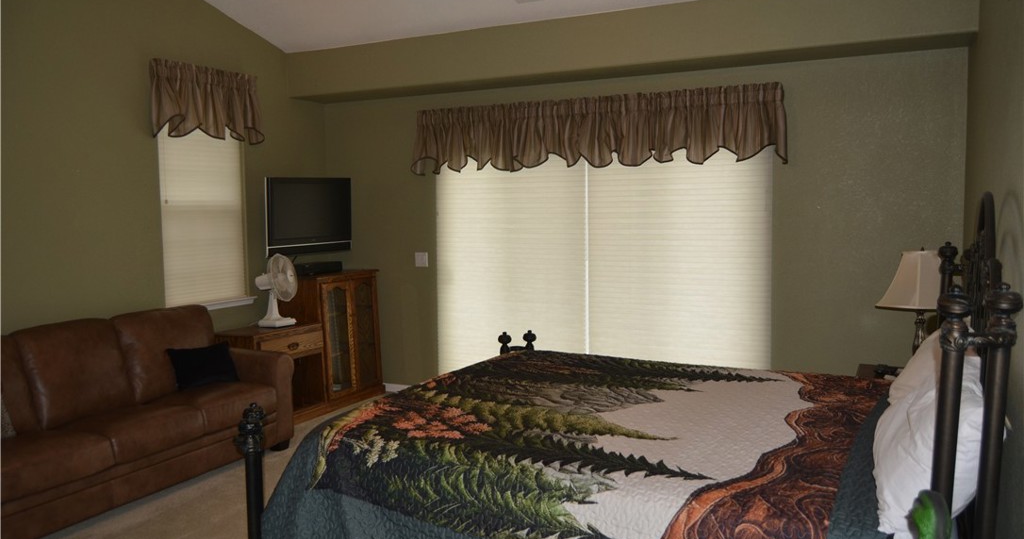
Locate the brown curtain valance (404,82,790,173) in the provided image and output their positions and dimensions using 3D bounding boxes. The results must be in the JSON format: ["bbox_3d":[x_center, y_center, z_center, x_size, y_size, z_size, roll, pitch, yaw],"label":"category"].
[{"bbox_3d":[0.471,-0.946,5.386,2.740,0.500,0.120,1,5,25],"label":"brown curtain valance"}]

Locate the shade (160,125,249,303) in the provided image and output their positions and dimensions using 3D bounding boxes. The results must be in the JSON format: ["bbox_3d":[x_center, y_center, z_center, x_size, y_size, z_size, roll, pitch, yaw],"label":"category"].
[{"bbox_3d":[-2.122,-0.388,5.301,0.110,1.250,0.760,1,5,25],"label":"shade"}]

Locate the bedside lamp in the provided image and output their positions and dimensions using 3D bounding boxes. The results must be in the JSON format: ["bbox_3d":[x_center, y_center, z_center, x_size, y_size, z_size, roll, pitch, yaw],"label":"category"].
[{"bbox_3d":[2.084,0.219,3.913,0.455,0.650,0.455,1,5,25],"label":"bedside lamp"}]

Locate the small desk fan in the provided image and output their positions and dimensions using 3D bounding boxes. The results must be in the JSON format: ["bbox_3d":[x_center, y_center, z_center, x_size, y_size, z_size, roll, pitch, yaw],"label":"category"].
[{"bbox_3d":[-1.689,0.145,5.533,0.310,0.515,0.340,1,5,19],"label":"small desk fan"}]

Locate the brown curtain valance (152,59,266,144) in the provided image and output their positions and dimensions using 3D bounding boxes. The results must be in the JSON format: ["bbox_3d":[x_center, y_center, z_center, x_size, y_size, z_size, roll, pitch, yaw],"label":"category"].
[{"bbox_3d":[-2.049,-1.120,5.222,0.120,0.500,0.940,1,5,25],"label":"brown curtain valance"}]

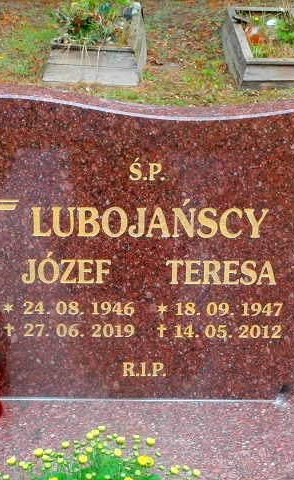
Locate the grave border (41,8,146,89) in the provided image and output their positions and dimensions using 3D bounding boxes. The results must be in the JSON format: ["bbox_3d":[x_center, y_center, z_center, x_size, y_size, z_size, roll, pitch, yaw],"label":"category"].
[{"bbox_3d":[-0.340,-1.480,7.903,0.650,0.215,1.720,1,23,2],"label":"grave border"}]

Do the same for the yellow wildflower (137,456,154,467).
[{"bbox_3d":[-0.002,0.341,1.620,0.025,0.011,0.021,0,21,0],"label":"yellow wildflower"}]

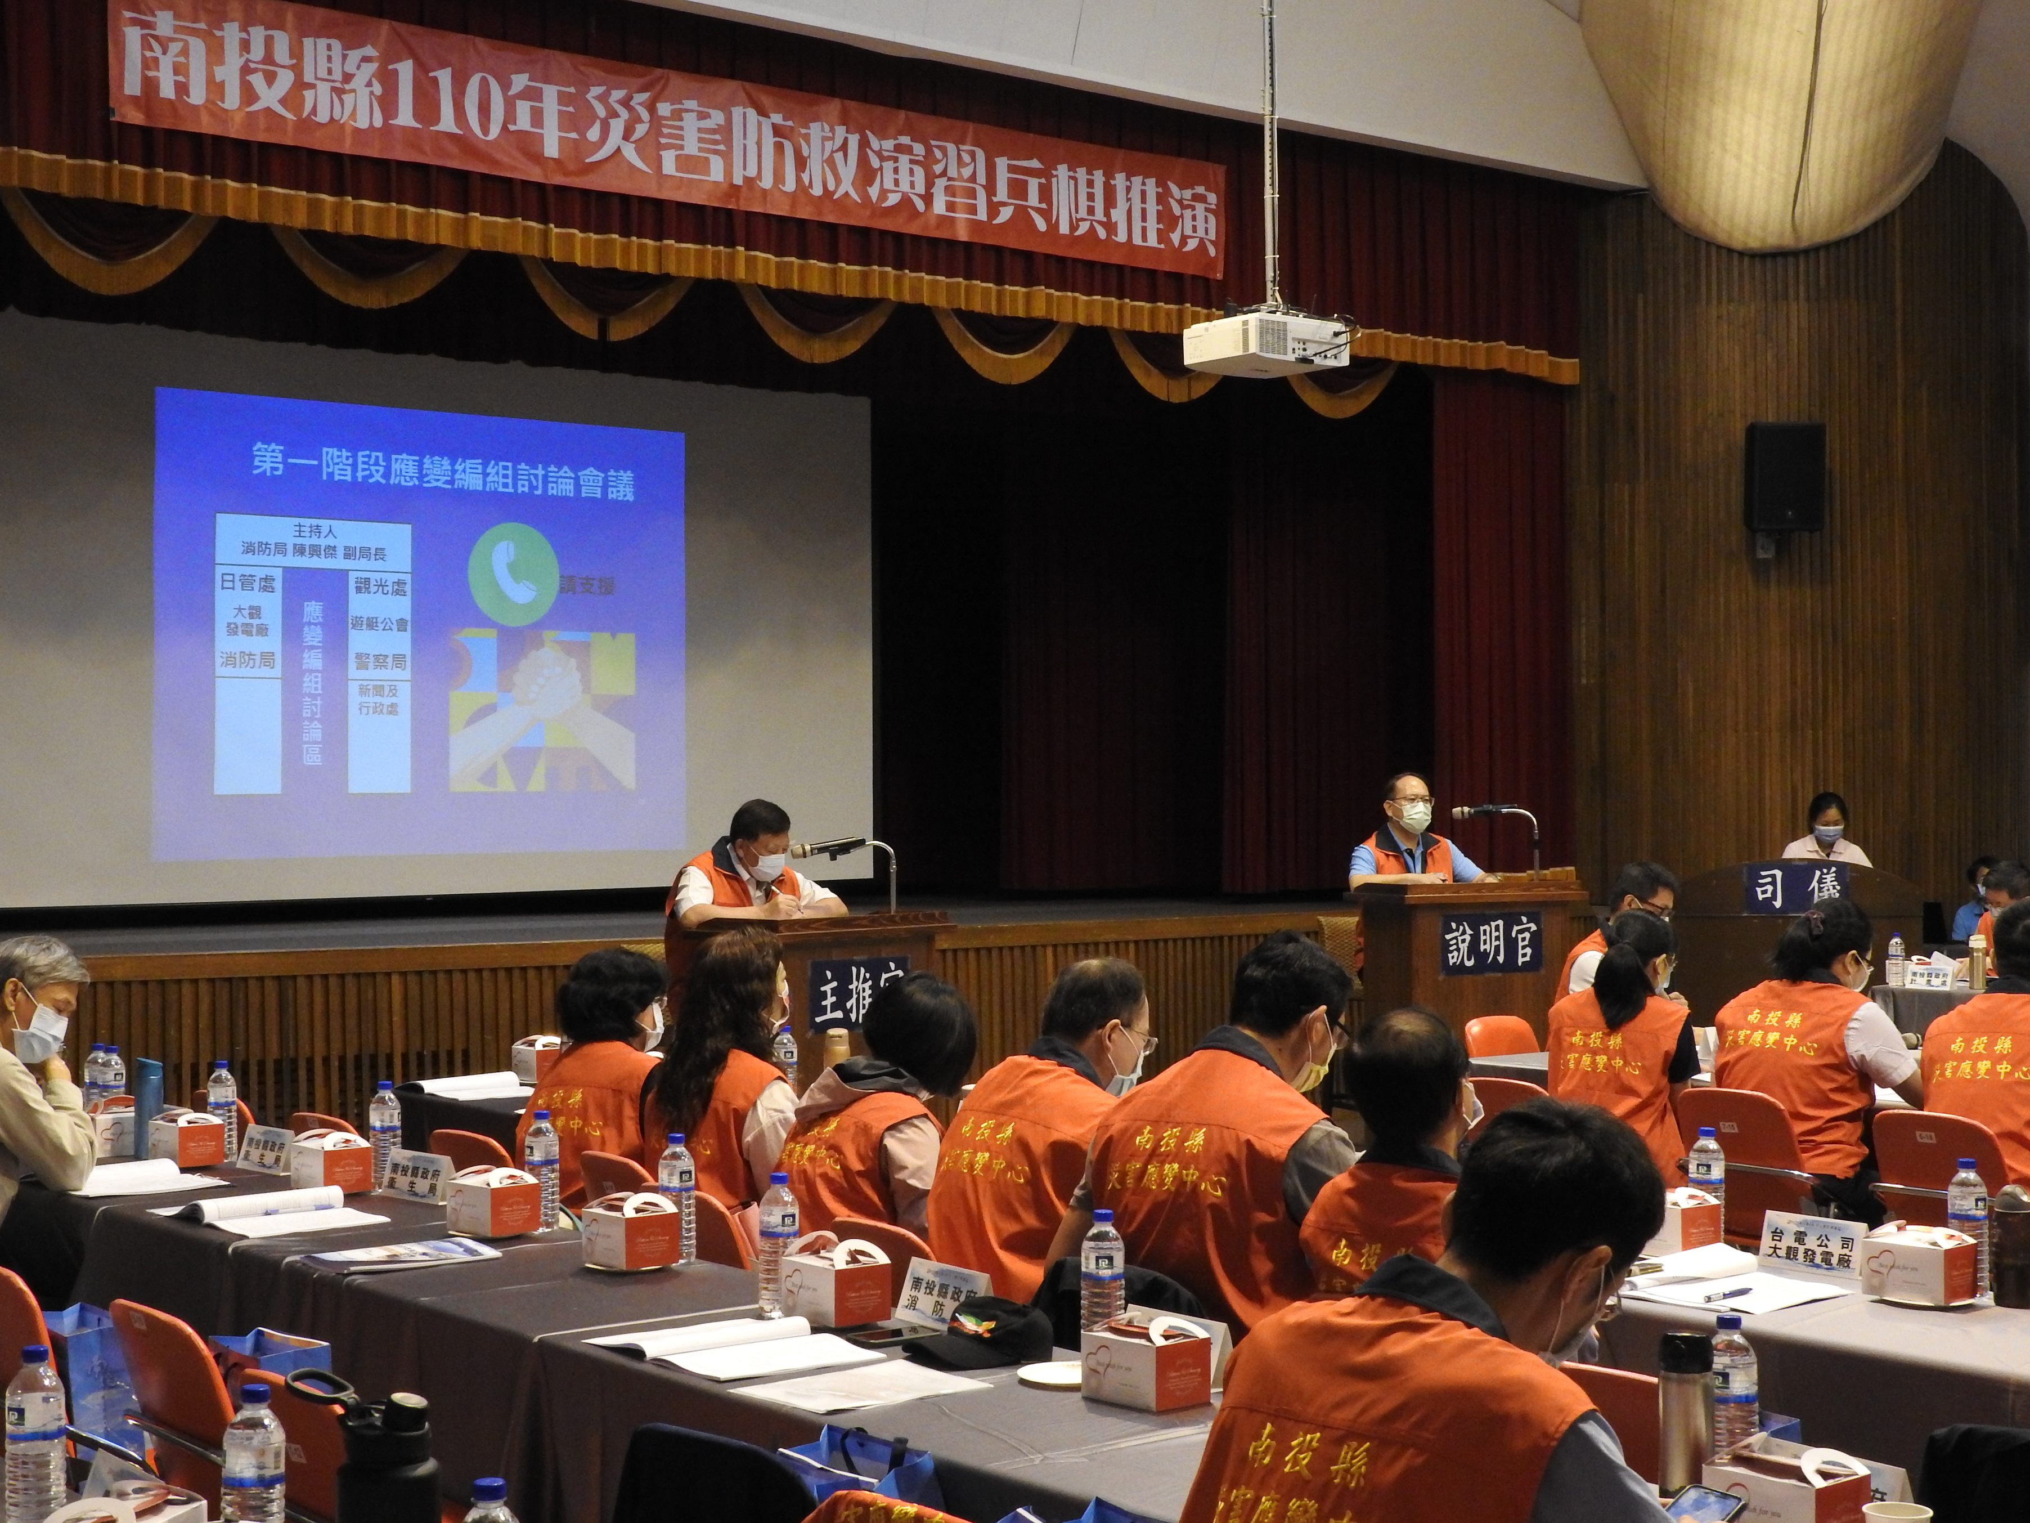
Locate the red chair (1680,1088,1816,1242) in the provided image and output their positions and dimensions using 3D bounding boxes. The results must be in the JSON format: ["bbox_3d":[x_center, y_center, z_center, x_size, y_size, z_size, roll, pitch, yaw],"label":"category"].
[{"bbox_3d":[2.019,1.242,7.688,0.500,0.790,0.450,0,-1,-38],"label":"red chair"}]

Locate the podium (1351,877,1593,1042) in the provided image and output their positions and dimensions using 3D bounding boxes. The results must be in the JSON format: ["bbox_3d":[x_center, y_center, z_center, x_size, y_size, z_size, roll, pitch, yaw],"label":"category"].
[{"bbox_3d":[1.788,1.077,11.640,0.790,1.200,0.550,0,-1,-22],"label":"podium"}]

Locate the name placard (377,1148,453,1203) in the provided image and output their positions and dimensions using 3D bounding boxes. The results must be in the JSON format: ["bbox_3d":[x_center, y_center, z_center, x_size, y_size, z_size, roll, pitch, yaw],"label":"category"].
[{"bbox_3d":[-1.223,0.850,6.000,0.065,0.095,0.210,0,0,-44],"label":"name placard"}]

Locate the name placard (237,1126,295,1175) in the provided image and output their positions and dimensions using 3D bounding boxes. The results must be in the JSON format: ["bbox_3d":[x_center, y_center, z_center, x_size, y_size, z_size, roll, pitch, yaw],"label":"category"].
[{"bbox_3d":[-1.657,0.863,6.542,0.066,0.092,0.210,0,-1,-40],"label":"name placard"}]

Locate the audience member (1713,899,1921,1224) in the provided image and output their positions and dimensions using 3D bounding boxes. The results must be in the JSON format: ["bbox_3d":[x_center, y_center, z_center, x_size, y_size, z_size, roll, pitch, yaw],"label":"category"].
[{"bbox_3d":[2.158,1.002,7.821,0.740,1.270,0.520,0,-1,-38],"label":"audience member"}]

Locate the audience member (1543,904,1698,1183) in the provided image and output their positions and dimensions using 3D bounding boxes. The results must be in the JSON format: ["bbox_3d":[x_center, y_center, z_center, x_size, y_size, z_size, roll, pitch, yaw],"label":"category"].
[{"bbox_3d":[1.796,1.040,8.370,0.460,1.200,0.640,-1,0,45],"label":"audience member"}]

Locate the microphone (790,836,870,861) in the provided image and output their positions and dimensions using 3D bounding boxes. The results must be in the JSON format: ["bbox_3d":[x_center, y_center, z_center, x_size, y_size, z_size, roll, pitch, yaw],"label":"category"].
[{"bbox_3d":[-0.585,0.274,9.200,0.250,0.055,0.050,-9,-3,14],"label":"microphone"}]

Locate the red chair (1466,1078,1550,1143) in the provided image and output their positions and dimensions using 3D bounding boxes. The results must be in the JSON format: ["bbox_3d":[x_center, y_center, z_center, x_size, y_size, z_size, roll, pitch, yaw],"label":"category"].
[{"bbox_3d":[1.490,1.249,7.968,0.500,0.790,0.450,0,-1,-38],"label":"red chair"}]

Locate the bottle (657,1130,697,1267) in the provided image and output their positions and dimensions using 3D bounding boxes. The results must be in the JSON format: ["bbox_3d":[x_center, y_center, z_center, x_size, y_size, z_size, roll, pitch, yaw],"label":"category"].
[{"bbox_3d":[-0.598,0.776,5.200,0.065,0.228,0.065,0,0,0],"label":"bottle"}]

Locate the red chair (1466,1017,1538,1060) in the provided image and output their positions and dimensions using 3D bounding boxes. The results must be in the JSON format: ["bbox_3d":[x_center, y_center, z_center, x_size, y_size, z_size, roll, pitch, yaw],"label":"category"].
[{"bbox_3d":[1.770,1.265,9.788,0.450,0.790,0.500,0,-1,-39],"label":"red chair"}]

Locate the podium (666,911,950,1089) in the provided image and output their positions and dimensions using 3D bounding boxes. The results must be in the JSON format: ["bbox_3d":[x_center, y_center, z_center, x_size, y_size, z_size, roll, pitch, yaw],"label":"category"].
[{"bbox_3d":[-0.623,1.068,9.073,0.725,1.170,0.490,0,0,-45],"label":"podium"}]

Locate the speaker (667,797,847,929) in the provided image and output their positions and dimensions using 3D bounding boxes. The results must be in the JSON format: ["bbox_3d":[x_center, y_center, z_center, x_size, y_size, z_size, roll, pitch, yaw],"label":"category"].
[{"bbox_3d":[-0.835,0.890,9.330,0.560,1.530,0.520,0,0,-38],"label":"speaker"}]

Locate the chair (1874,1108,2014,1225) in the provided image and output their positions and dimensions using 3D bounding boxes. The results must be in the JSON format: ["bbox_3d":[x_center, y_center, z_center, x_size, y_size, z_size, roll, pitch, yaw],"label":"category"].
[{"bbox_3d":[2.475,1.247,7.438,0.480,0.765,0.420,0,0,-39],"label":"chair"}]

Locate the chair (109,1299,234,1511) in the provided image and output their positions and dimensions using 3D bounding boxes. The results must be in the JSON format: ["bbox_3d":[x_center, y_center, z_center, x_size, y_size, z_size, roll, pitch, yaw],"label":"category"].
[{"bbox_3d":[-1.141,1.236,4.618,0.500,0.790,0.450,0,-1,-38],"label":"chair"}]

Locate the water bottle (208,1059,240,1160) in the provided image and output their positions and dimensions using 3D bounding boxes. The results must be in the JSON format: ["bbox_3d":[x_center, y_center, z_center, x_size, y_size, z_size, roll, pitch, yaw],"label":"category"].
[{"bbox_3d":[-1.810,0.799,6.703,0.064,0.226,0.064,0,-1,-38],"label":"water bottle"}]

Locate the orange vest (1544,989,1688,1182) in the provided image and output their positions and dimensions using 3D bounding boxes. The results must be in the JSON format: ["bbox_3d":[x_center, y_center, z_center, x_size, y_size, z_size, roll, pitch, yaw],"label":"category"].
[{"bbox_3d":[1.698,0.910,8.270,0.420,0.570,0.260,-1,0,45],"label":"orange vest"}]

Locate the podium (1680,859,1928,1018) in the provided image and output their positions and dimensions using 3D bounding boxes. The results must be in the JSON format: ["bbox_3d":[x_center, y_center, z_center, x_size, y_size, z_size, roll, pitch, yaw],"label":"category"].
[{"bbox_3d":[3.385,1.046,12.880,1.080,1.220,0.560,0,0,5],"label":"podium"}]

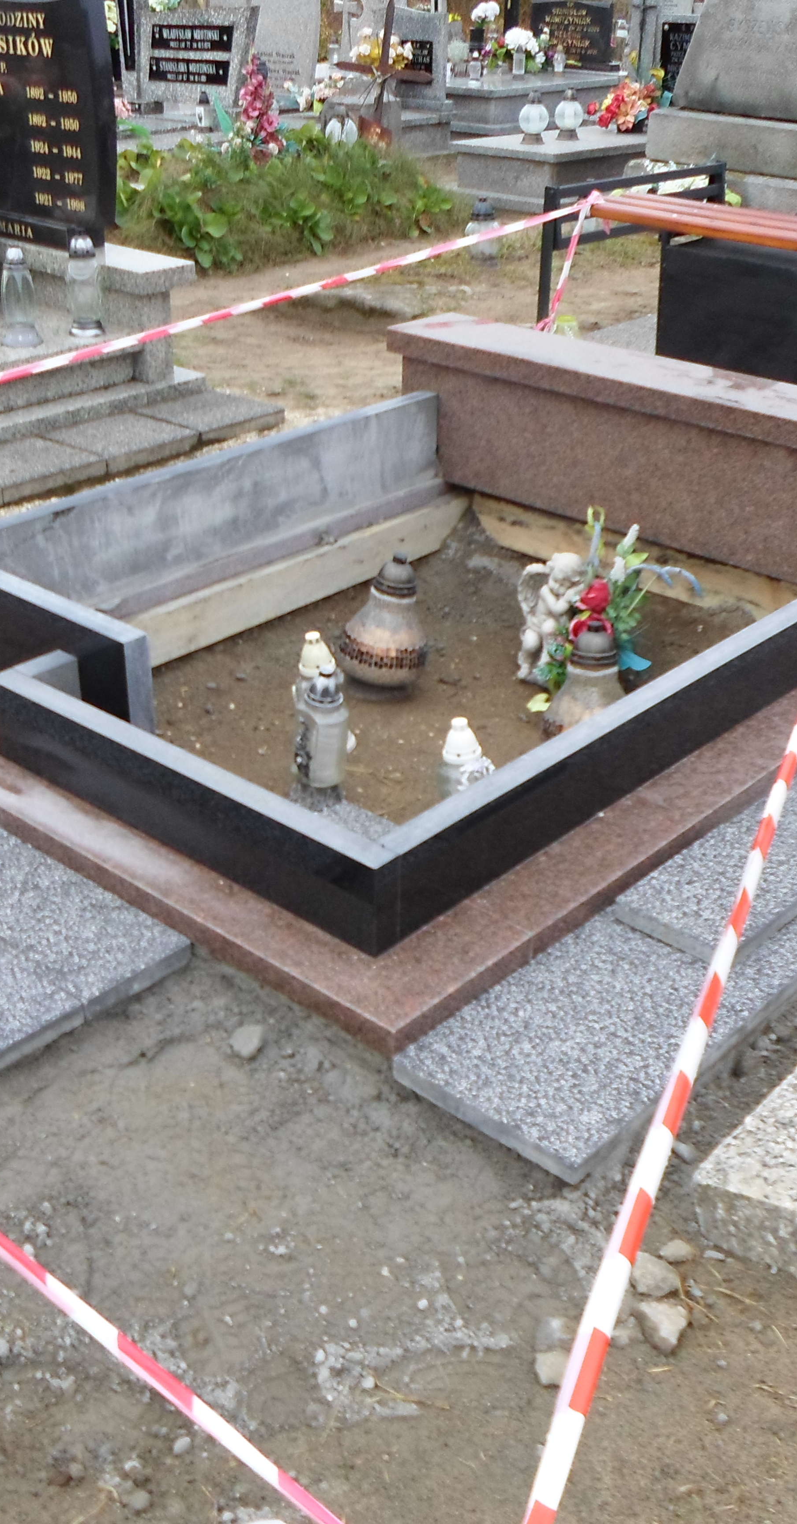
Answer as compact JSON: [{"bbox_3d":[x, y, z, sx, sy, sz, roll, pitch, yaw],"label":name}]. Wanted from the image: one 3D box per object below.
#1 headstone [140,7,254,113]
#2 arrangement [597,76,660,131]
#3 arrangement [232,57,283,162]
[{"bbox_3d":[-1.622,-5.629,11.679,1.080,0.720,0.200,23,36,37],"label":"headstone"},{"bbox_3d":[1.558,-4.358,9.710,0.450,0.360,0.400,23,36,37],"label":"arrangement"},{"bbox_3d":[-0.825,-3.861,8.668,0.297,0.568,0.238,-2,29,-5],"label":"arrangement"}]

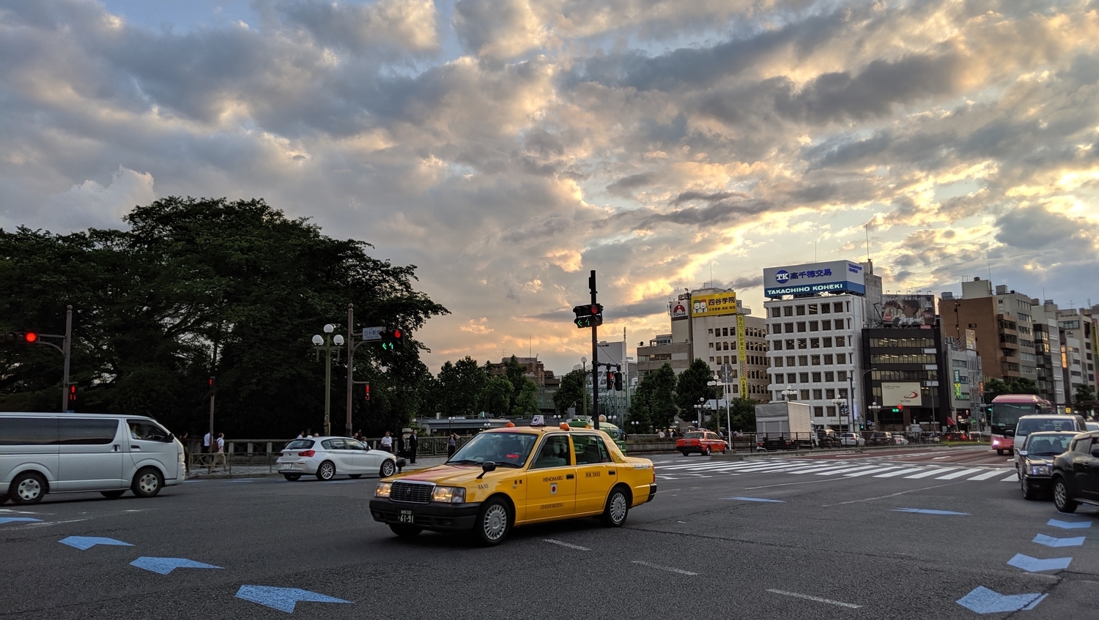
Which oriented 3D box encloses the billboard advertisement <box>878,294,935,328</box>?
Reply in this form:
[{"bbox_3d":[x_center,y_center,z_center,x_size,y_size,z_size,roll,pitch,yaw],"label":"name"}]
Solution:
[{"bbox_3d":[74.193,0.000,177.000,10.900,6.300,0.700,0,-8,-8],"label":"billboard advertisement"}]

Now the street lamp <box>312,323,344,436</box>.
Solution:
[{"bbox_3d":[-9.244,3.564,35.568,1.400,6.072,1.400,1,-8,-14],"label":"street lamp"}]

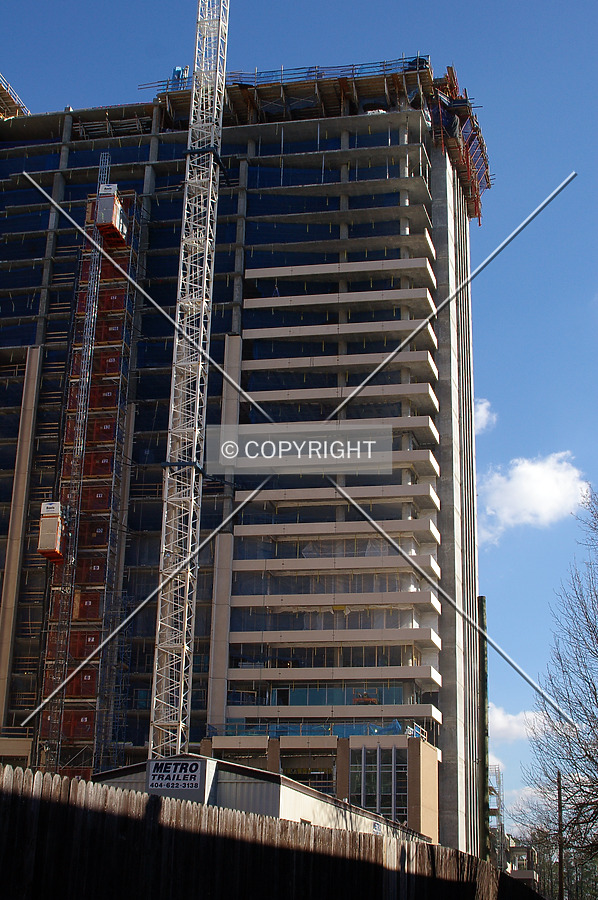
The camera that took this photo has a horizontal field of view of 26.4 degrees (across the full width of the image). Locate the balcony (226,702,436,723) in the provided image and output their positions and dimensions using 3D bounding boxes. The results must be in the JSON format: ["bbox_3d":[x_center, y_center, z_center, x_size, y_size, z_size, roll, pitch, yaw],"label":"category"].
[{"bbox_3d":[2.920,21.367,102.543,16.993,0.909,4.323,-2,-20,10],"label":"balcony"}]

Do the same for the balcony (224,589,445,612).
[{"bbox_3d":[3.143,12.990,106.717,17.116,0.921,4.493,-2,-21,10],"label":"balcony"}]

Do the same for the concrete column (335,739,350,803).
[{"bbox_3d":[3.367,24.983,94.564,0.930,6.800,0.900,-2,-20,10],"label":"concrete column"}]

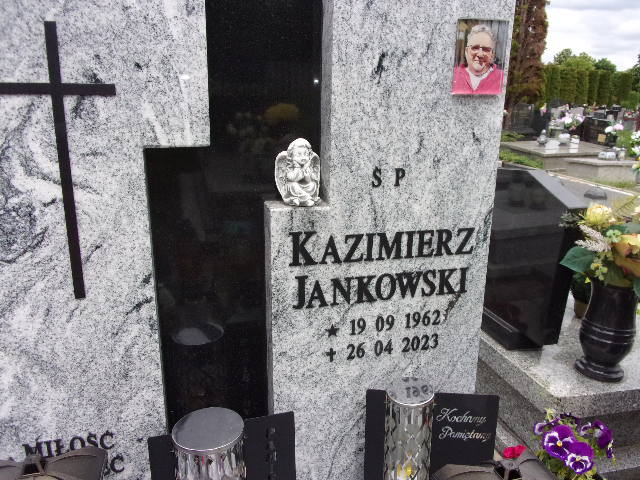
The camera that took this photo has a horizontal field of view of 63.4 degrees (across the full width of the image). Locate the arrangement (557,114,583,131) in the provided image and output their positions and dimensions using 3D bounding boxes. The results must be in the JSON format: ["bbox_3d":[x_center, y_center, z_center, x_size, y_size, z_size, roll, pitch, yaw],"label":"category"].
[{"bbox_3d":[4.306,-2.037,8.900,0.430,0.320,0.380,-3,15,-15],"label":"arrangement"}]

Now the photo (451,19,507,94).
[{"bbox_3d":[0.257,-0.295,0.836,0.092,0.112,0.010,-3,15,-15],"label":"photo"}]

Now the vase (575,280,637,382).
[{"bbox_3d":[0.823,0.249,1.482,0.145,0.280,0.145,-3,15,-15],"label":"vase"}]

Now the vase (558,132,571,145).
[{"bbox_3d":[3.967,-1.647,8.400,0.180,0.180,0.180,-3,15,-15],"label":"vase"}]

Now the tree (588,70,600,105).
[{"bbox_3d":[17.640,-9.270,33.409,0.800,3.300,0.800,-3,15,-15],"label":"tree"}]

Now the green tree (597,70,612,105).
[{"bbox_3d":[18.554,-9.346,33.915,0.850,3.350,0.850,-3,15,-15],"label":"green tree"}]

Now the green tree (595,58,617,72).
[{"bbox_3d":[30.299,-16.231,55.781,2.700,6.300,2.700,-3,15,-15],"label":"green tree"}]

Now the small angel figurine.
[{"bbox_3d":[-0.035,-0.109,0.830,0.074,0.103,0.060,-3,15,-15],"label":"small angel figurine"}]

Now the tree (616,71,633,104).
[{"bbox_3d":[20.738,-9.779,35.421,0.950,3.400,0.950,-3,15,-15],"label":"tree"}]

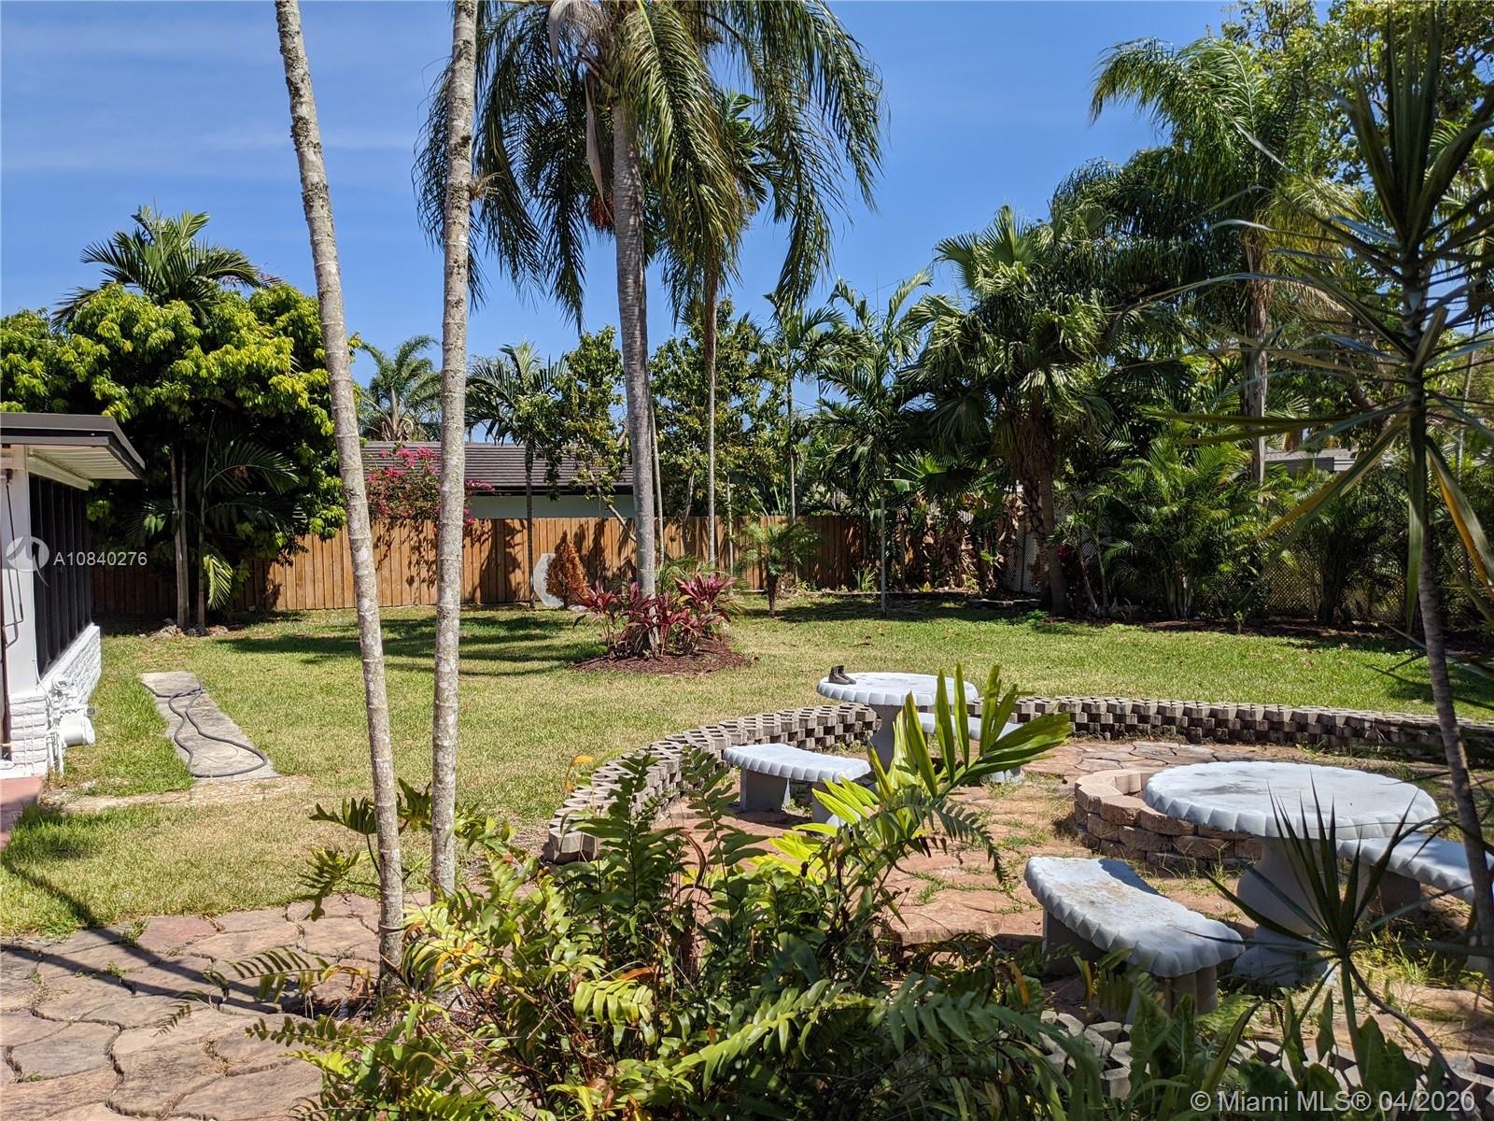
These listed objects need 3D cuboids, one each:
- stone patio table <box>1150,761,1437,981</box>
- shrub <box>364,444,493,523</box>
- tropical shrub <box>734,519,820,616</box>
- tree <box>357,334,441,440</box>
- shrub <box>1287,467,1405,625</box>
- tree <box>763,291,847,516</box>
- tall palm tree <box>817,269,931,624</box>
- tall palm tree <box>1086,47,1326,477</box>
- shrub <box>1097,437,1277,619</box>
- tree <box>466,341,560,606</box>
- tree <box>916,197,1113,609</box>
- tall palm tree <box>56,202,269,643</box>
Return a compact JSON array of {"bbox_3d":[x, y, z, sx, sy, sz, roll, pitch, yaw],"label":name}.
[{"bbox_3d":[2.337,1.368,5.082,1.171,0.760,1.171,-2,2,-27],"label":"stone patio table"},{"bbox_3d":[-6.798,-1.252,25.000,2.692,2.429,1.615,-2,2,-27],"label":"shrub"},{"bbox_3d":[0.554,0.120,21.700,1.544,1.782,1.544,-1,2,0],"label":"tropical shrub"},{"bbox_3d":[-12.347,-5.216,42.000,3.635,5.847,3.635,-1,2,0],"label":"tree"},{"bbox_3d":[9.566,-0.252,18.600,1.824,2.459,1.824,-1,2,0],"label":"shrub"},{"bbox_3d":[1.388,-2.931,28.000,2.094,6.843,2.094,-1,2,0],"label":"tree"},{"bbox_3d":[2.347,-2.153,21.500,2.062,6.267,2.062,-1,2,0],"label":"tall palm tree"},{"bbox_3d":[8.679,-4.804,21.800,4.664,10.066,4.664,-1,2,0],"label":"tall palm tree"},{"bbox_3d":[7.638,-0.587,20.200,2.991,3.096,2.692,-1,2,0],"label":"shrub"},{"bbox_3d":[-4.831,-1.838,24.800,2.163,5.639,2.163,-1,2,0],"label":"tree"},{"bbox_3d":[4.820,-2.760,21.200,3.323,7.368,3.323,-1,2,0],"label":"tree"},{"bbox_3d":[-10.418,-2.540,20.700,3.543,7.464,3.543,-1,2,0],"label":"tall palm tree"}]

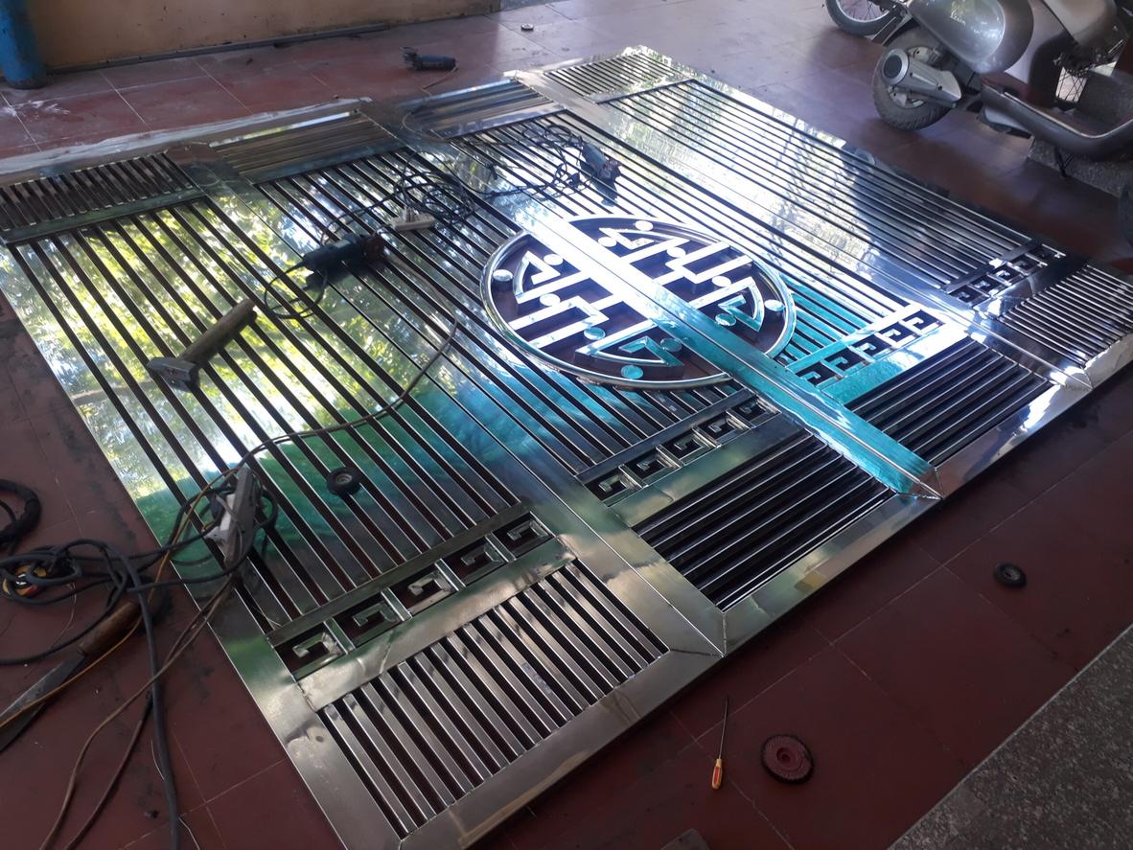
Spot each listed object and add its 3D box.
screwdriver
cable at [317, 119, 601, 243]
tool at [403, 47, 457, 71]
[{"bbox_3d":[0.300,0.608,1.701,0.022,0.021,0.203,13,41,8],"label":"screwdriver"},{"bbox_3d":[-0.383,-0.929,3.275,1.280,0.070,0.560,-28,51,-33],"label":"cable"},{"bbox_3d":[-0.652,-1.765,4.260,0.250,0.088,0.075,3,41,-5],"label":"tool"}]

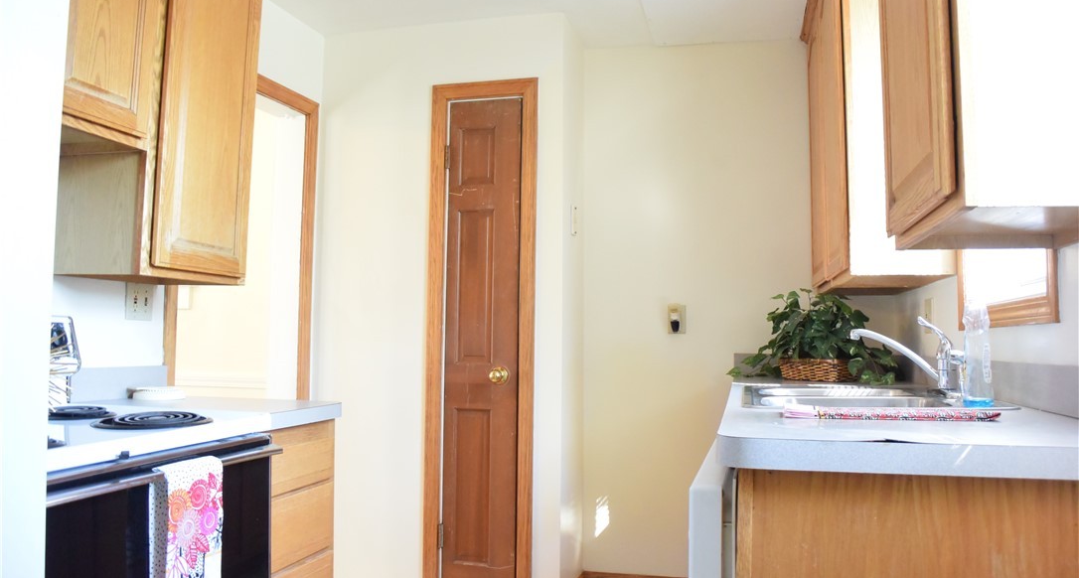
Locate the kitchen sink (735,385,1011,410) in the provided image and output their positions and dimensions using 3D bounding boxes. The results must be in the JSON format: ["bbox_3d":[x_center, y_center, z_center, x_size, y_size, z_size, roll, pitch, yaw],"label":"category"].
[{"bbox_3d":[0.780,0.354,1.998,0.549,0.184,0.825,0,-4,14],"label":"kitchen sink"}]

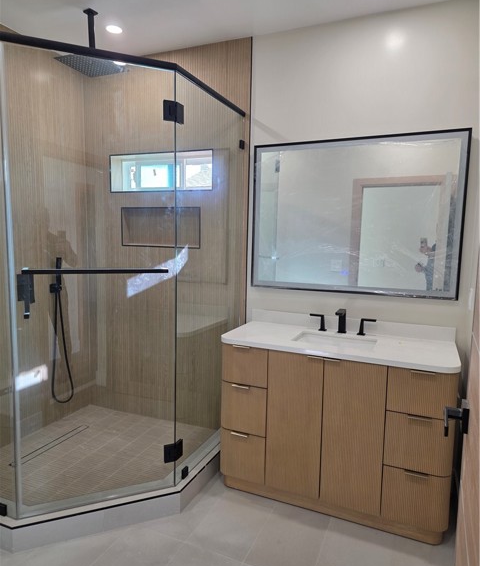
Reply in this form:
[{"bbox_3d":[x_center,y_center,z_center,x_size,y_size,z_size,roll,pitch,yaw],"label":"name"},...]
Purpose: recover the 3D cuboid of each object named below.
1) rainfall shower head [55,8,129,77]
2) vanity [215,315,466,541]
[{"bbox_3d":[-0.859,-1.410,2.462,0.304,0.283,0.304,4,7,24],"label":"rainfall shower head"},{"bbox_3d":[0.523,0.733,2.399,1.220,0.889,0.636,4,7,24],"label":"vanity"}]

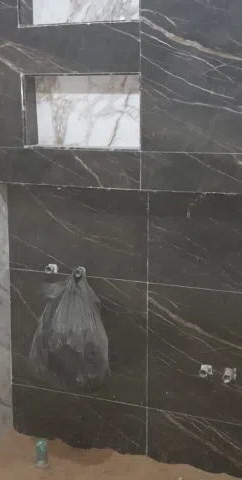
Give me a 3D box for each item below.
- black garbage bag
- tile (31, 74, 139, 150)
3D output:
[{"bbox_3d":[-0.251,0.433,2.297,0.409,0.620,0.207,5,12,17],"label":"black garbage bag"},{"bbox_3d":[-0.159,-0.567,2.142,0.547,0.324,0.136,5,12,17],"label":"tile"}]

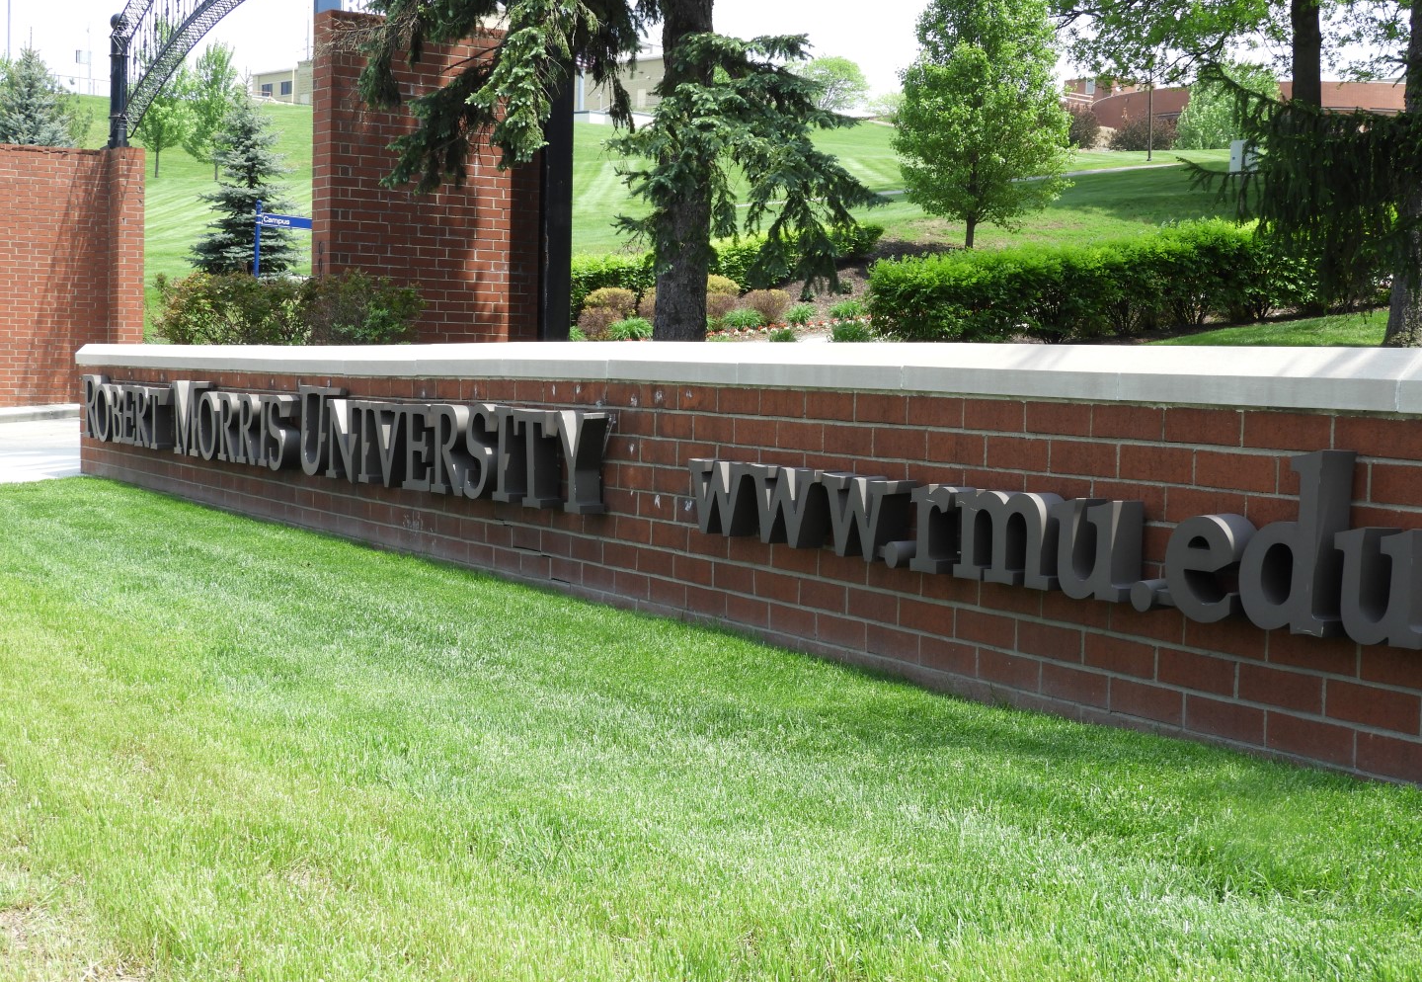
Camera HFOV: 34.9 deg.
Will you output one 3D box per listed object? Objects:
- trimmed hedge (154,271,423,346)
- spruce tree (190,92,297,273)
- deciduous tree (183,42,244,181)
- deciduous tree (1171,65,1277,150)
[{"bbox_3d":[-3.541,-1.293,18.913,2.200,1.084,1.100,1,3,0],"label":"trimmed hedge"},{"bbox_3d":[-9.511,-6.175,46.000,2.307,4.086,2.307,1,3,0],"label":"spruce tree"},{"bbox_3d":[-20.267,-15.449,92.000,2.488,5.599,2.488,1,3,0],"label":"deciduous tree"},{"bbox_3d":[23.703,-17.719,104.000,4.807,4.083,4.807,1,3,0],"label":"deciduous tree"}]

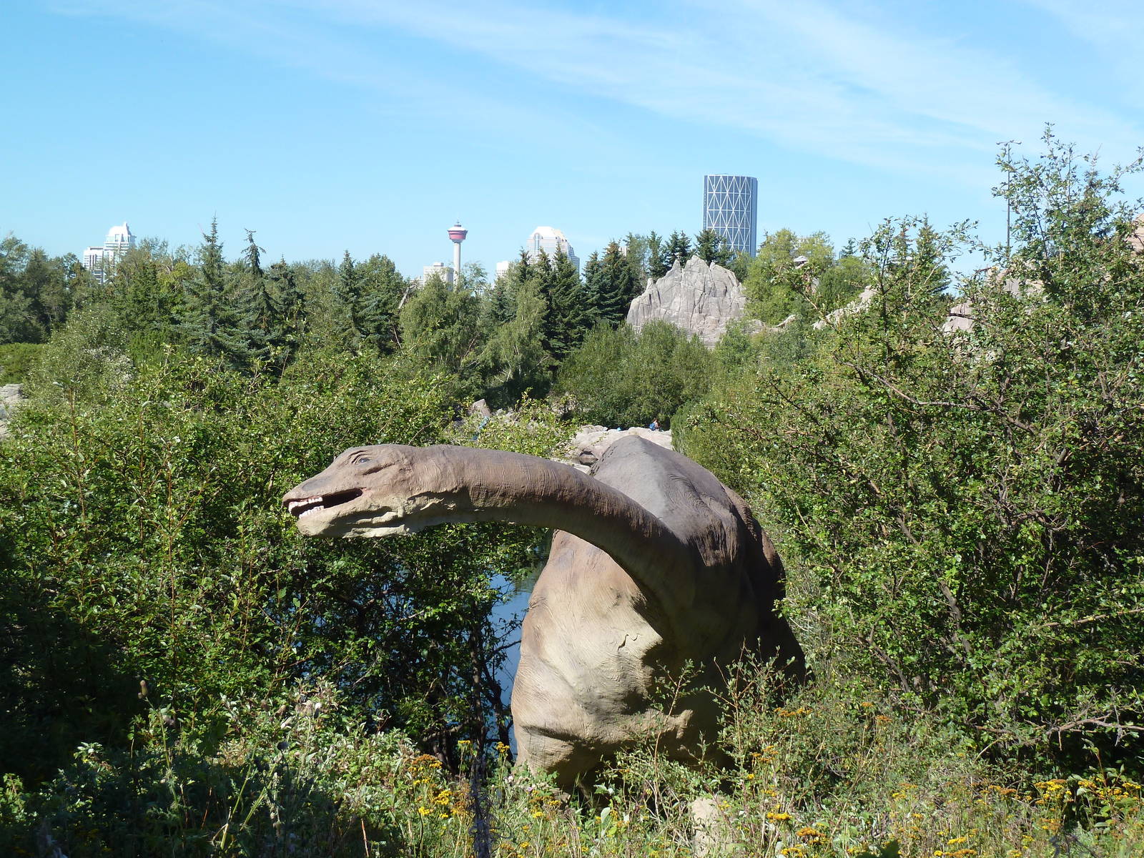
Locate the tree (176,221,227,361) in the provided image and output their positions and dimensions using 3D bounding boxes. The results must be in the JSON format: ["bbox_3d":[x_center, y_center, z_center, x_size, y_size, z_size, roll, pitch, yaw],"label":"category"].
[{"bbox_3d":[-26.648,-8.018,115.349,4.300,14.500,4.300,0,3,-13],"label":"tree"}]

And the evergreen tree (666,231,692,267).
[{"bbox_3d":[10.014,-10.730,150.385,3.800,16.000,3.800,1,3,4],"label":"evergreen tree"}]

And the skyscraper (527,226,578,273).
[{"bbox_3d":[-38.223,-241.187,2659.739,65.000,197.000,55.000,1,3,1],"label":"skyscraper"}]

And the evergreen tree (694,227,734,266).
[{"bbox_3d":[13.267,-11.068,150.385,4.400,16.000,4.400,1,3,5],"label":"evergreen tree"}]

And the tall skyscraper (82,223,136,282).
[{"bbox_3d":[-491.271,-158.700,1682.911,52.000,121.000,38.000,1,3,-7],"label":"tall skyscraper"}]

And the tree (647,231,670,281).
[{"bbox_3d":[8.027,-10.730,150.385,3.700,16.000,3.700,1,3,3],"label":"tree"}]

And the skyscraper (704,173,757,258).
[{"bbox_3d":[216.502,-232.072,2195.702,78.000,237.000,48.000,0,3,-23],"label":"skyscraper"}]

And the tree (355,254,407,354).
[{"bbox_3d":[-13.633,-6.244,112.293,4.200,12.200,4.200,1,3,-7],"label":"tree"}]

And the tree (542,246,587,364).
[{"bbox_3d":[-0.655,-6.694,115.313,4.000,13.000,4.000,1,3,0],"label":"tree"}]

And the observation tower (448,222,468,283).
[{"bbox_3d":[-164.815,-211.659,2272.547,29.000,189.000,29.000,1,3,-4],"label":"observation tower"}]

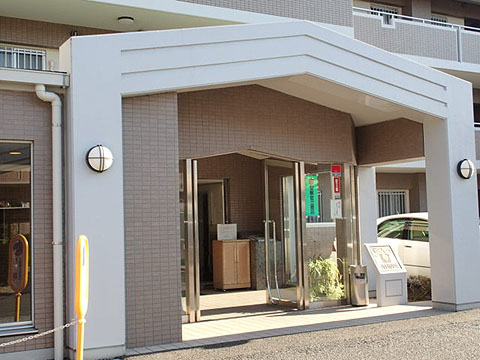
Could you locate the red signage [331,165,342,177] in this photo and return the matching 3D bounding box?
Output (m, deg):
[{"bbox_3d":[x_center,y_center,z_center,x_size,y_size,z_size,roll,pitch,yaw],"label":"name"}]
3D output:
[{"bbox_3d":[1.480,-0.143,10.212,0.175,0.165,0.020,1,-4,-30],"label":"red signage"}]

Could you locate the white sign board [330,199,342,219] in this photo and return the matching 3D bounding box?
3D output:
[{"bbox_3d":[1.477,0.443,10.167,0.205,0.280,0.020,1,-4,-30],"label":"white sign board"}]

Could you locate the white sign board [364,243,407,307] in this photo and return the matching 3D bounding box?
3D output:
[{"bbox_3d":[2.215,1.426,10.115,0.520,0.915,0.360,1,-4,-30],"label":"white sign board"}]

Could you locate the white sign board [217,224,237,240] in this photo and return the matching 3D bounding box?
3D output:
[{"bbox_3d":[-0.242,1.016,12.882,0.430,0.310,0.050,1,-4,-30],"label":"white sign board"}]

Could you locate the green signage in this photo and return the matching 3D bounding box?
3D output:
[{"bbox_3d":[1.075,0.242,9.951,0.255,0.640,0.020,1,-4,-30],"label":"green signage"}]

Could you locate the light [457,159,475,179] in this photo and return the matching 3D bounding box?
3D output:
[{"bbox_3d":[3.166,-0.149,9.280,0.270,0.275,0.120,1,-4,-30],"label":"light"}]

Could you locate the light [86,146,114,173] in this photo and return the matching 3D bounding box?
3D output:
[{"bbox_3d":[-1.391,-0.210,6.665,0.270,0.275,0.120,1,-4,-30],"label":"light"}]

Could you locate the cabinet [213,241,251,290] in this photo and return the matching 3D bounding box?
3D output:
[{"bbox_3d":[-0.159,1.652,12.860,0.585,0.910,0.425,1,-4,-30],"label":"cabinet"}]

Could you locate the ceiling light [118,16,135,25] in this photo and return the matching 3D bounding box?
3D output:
[{"bbox_3d":[-2.265,-3.163,13.252,0.310,0.080,0.310,1,-4,-30],"label":"ceiling light"}]

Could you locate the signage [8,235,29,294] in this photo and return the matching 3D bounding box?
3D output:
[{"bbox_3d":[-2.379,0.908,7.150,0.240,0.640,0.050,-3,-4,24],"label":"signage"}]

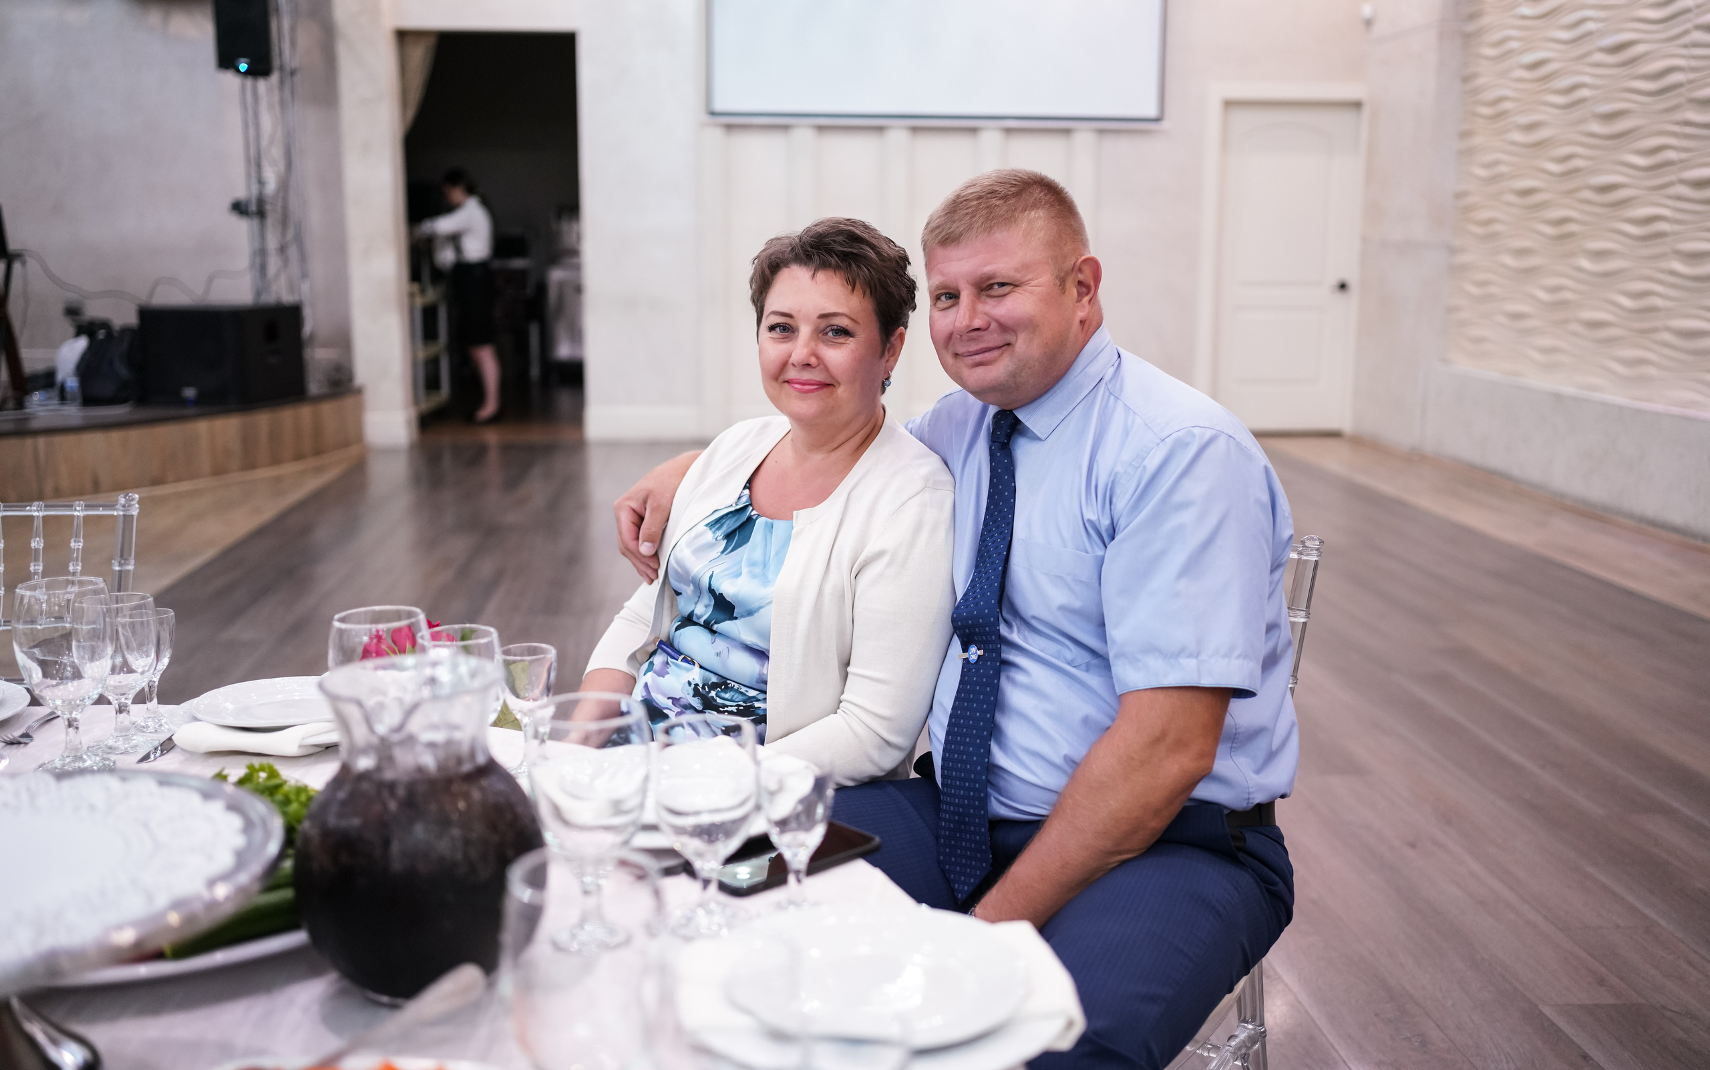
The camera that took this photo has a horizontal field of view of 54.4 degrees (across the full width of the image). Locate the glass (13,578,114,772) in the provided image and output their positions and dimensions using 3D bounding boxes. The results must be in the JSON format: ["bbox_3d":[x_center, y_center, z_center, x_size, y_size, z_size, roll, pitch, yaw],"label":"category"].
[{"bbox_3d":[-0.767,0.136,1.620,0.089,0.175,0.089,0,10,0],"label":"glass"}]

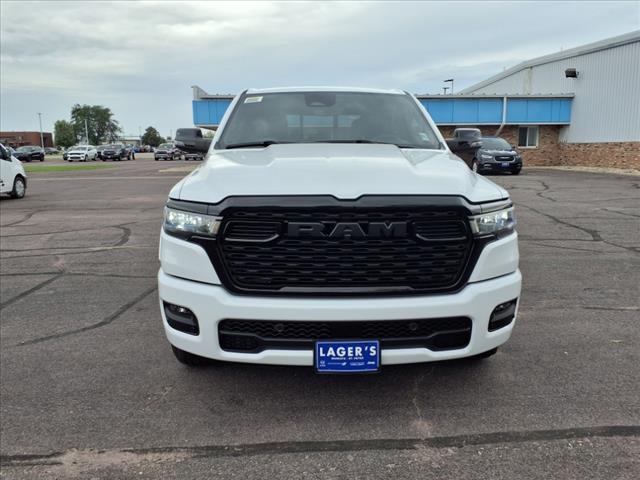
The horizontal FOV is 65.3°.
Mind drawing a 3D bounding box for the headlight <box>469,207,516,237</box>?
[{"bbox_3d":[0.940,-0.115,2.764,0.360,0.135,0.220,-2,11,-11],"label":"headlight"}]

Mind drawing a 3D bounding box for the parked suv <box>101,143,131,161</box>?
[{"bbox_3d":[-19.766,-8.568,48.249,1.910,1.720,4.700,-2,11,-9],"label":"parked suv"}]

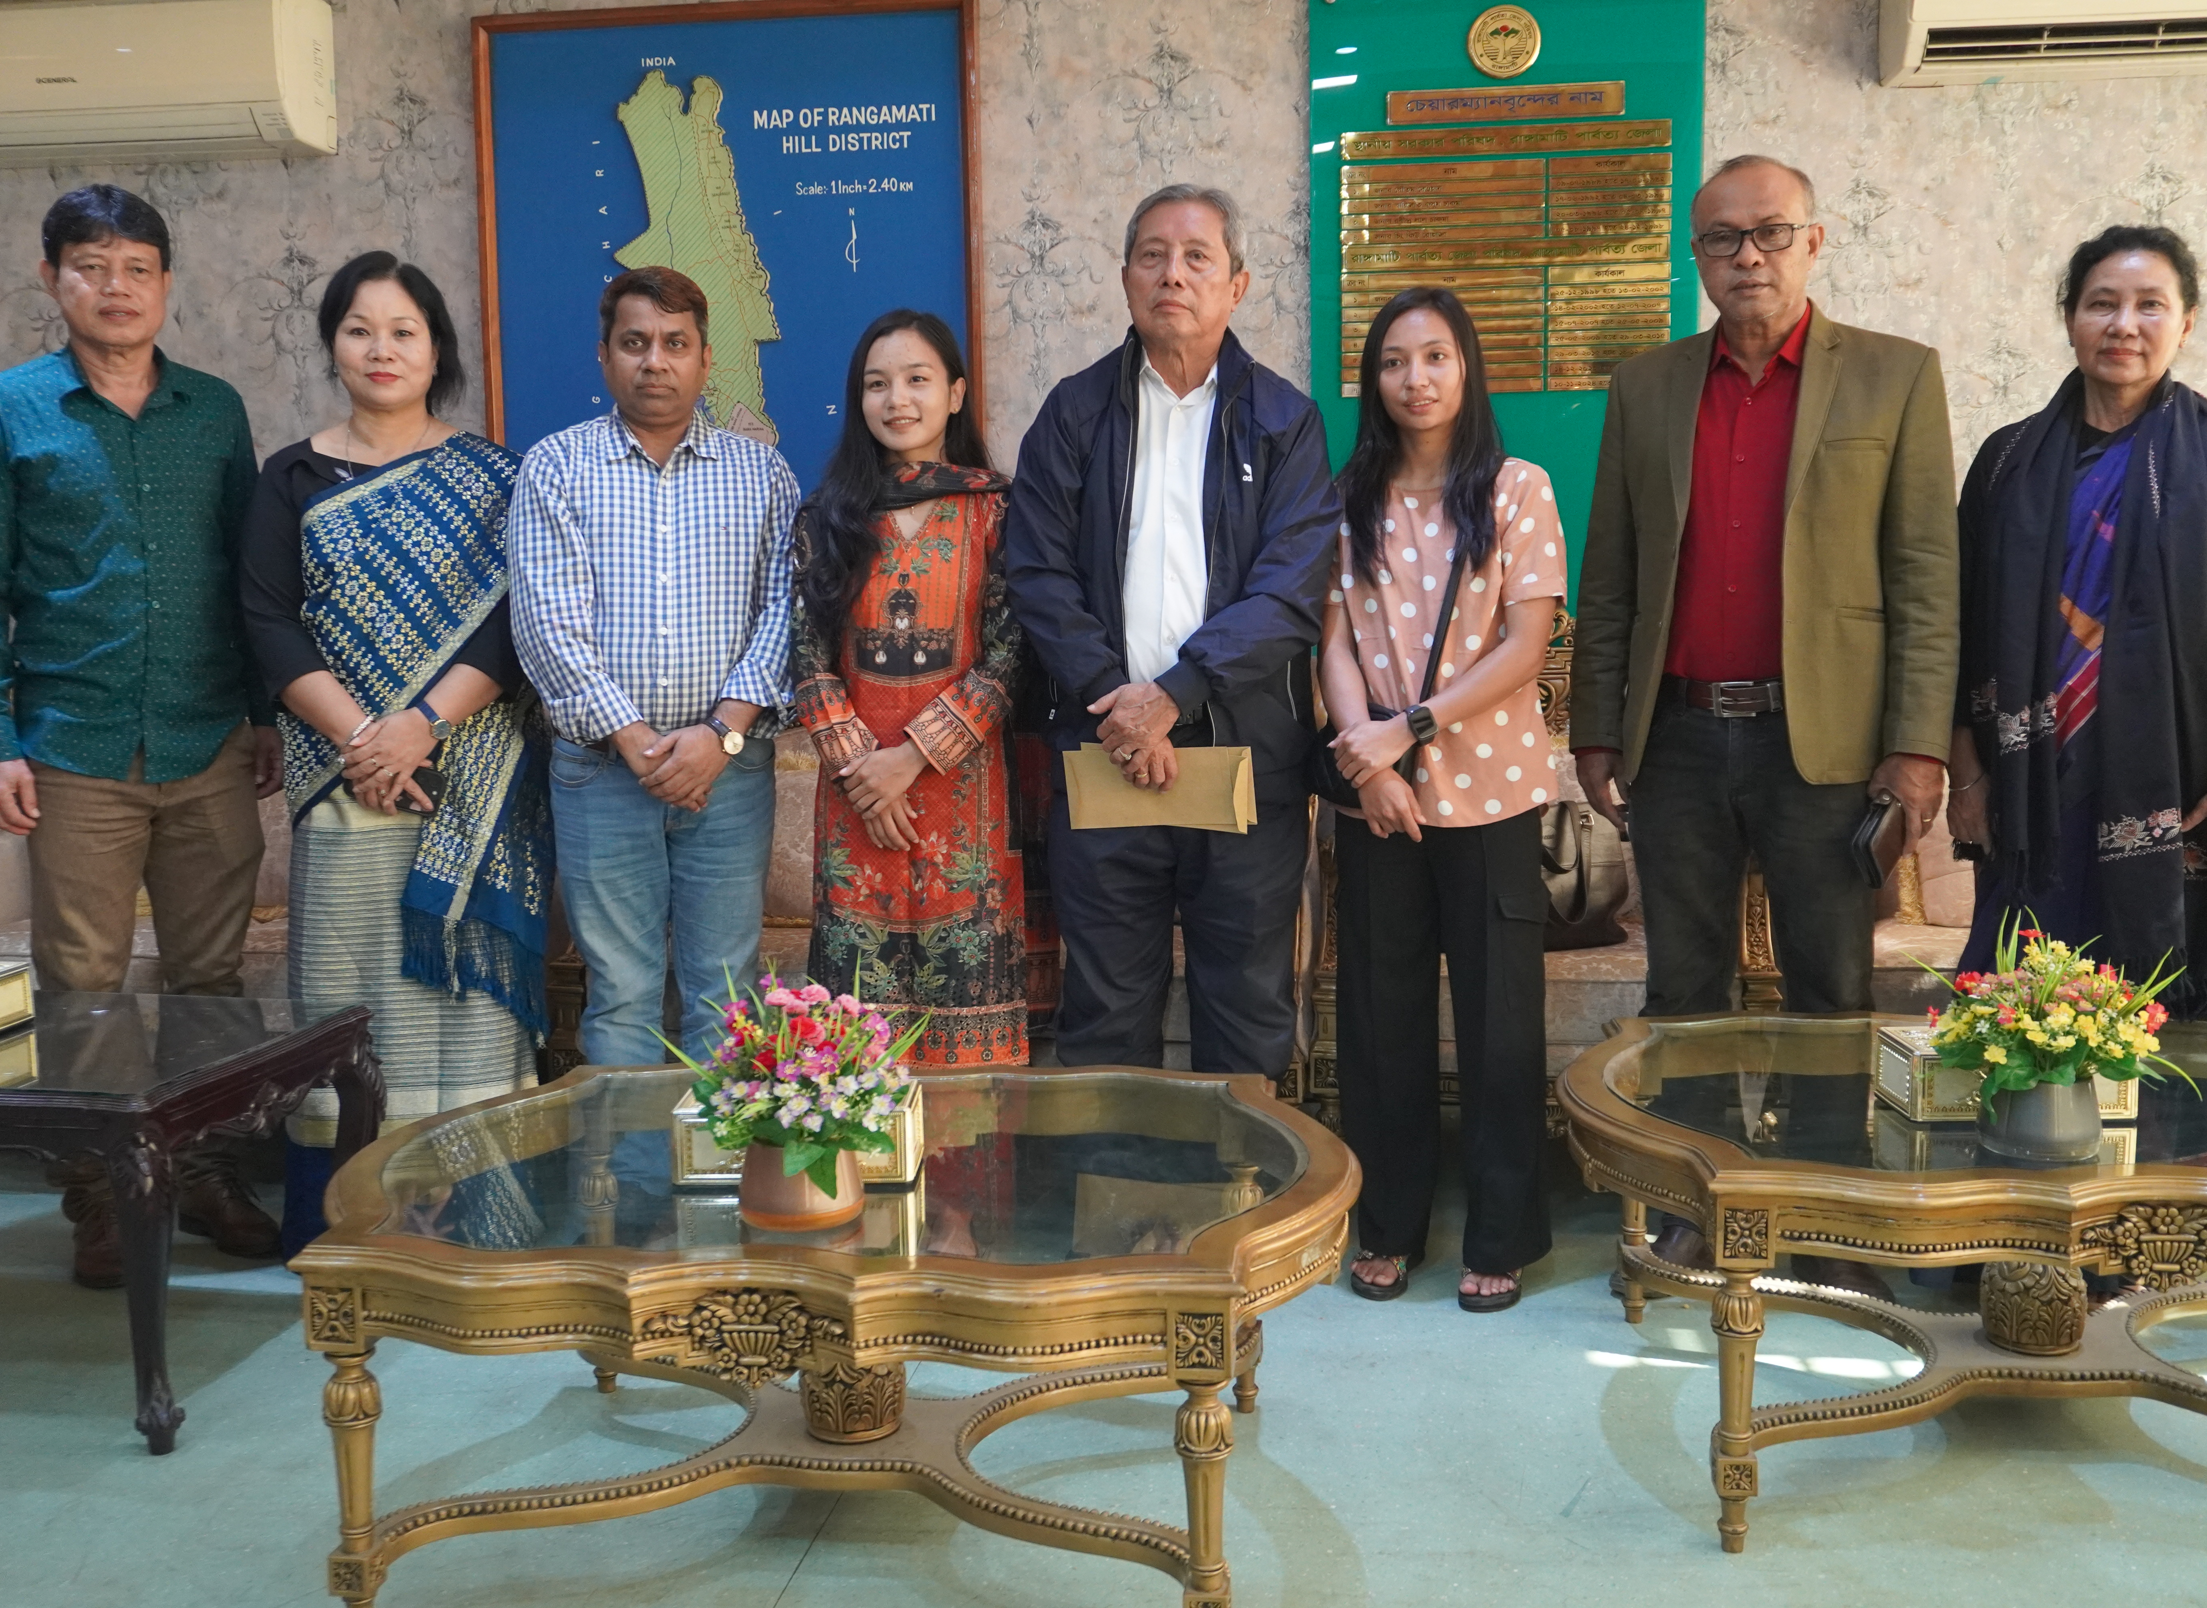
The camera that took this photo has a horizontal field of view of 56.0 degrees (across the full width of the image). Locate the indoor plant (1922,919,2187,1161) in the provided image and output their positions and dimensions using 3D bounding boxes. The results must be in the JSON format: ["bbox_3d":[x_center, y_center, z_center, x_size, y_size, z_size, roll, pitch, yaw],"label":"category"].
[{"bbox_3d":[1.096,0.260,2.393,0.286,0.263,0.250,0,7,6],"label":"indoor plant"}]

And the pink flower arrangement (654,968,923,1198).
[{"bbox_3d":[-0.333,0.285,2.204,0.269,0.228,0.245,0,7,6],"label":"pink flower arrangement"}]

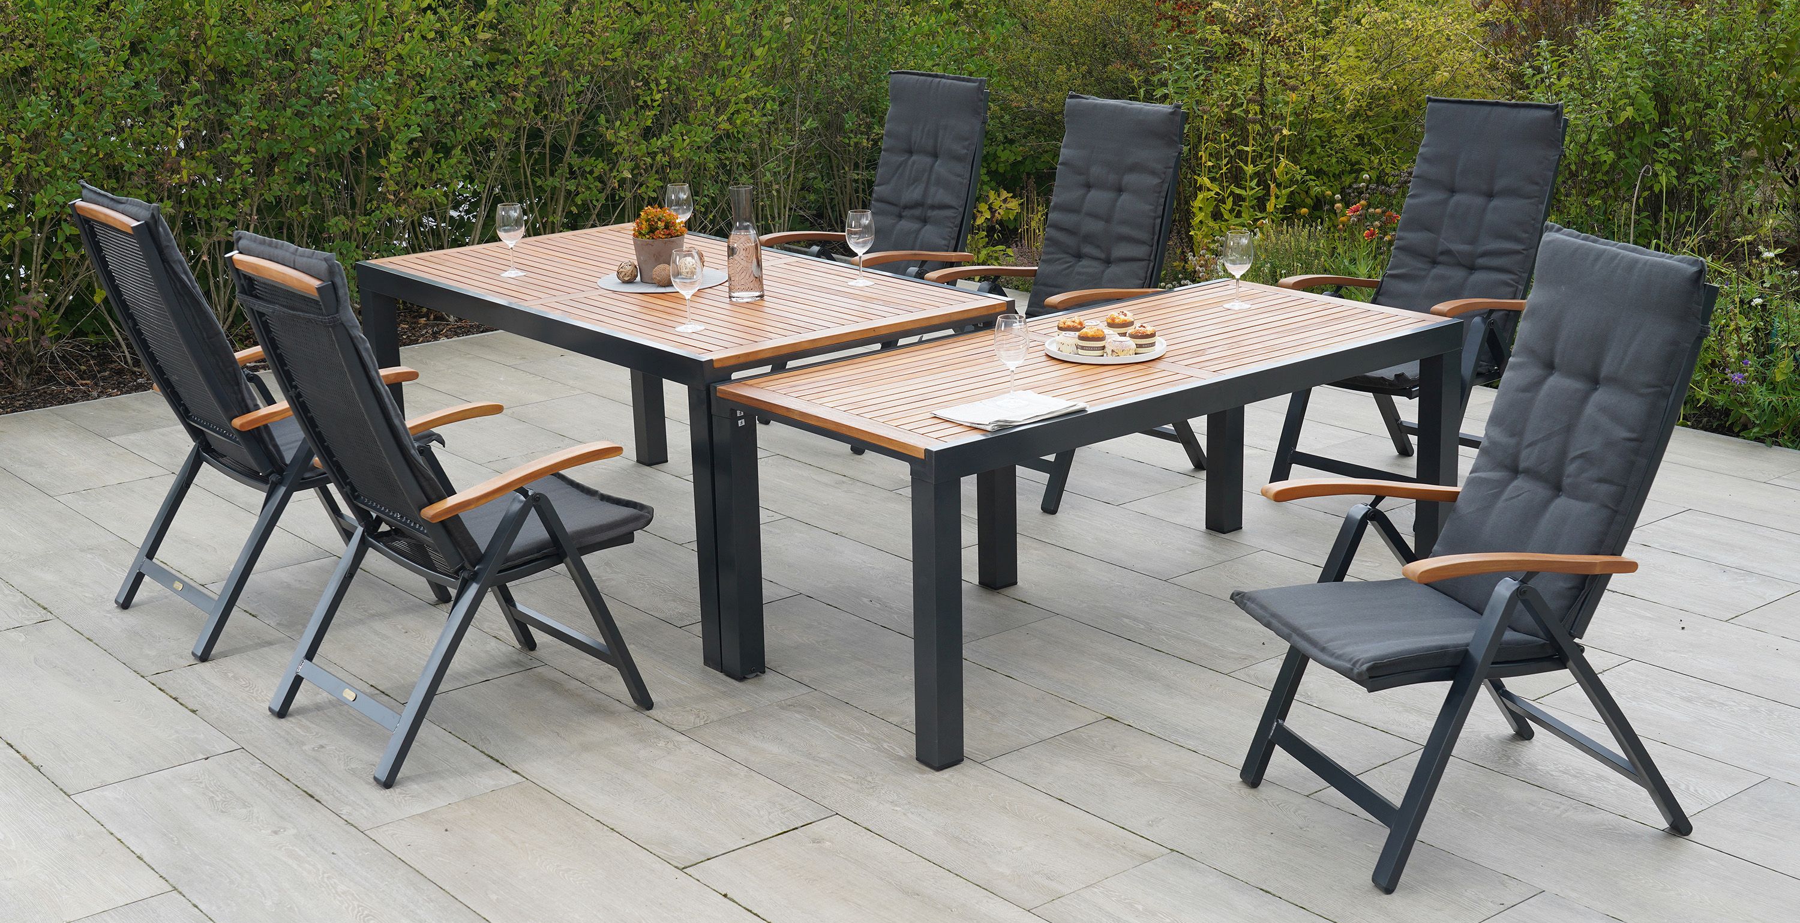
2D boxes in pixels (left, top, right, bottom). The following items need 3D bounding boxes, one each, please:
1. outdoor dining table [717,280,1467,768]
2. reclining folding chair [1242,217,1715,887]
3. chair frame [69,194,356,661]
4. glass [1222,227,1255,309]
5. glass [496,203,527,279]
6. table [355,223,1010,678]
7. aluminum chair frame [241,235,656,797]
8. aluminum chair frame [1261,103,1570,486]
[{"bbox_3d":[0.525,0.079,5.093,1.839,0.726,0.808,-13,20,-38],"label":"outdoor dining table"},{"bbox_3d":[1.120,0.161,3.947,0.747,1.150,0.583,-6,16,-18],"label":"reclining folding chair"},{"bbox_3d":[-1.623,-0.155,5.138,0.730,1.100,0.565,-14,20,-39],"label":"chair frame"},{"bbox_3d":[0.936,-0.531,5.532,0.081,0.206,0.081,-1,15,0],"label":"glass"},{"bbox_3d":[-1.132,-0.644,5.823,0.081,0.201,0.081,-1,15,0],"label":"glass"},{"bbox_3d":[-0.647,-0.129,5.792,1.000,0.785,1.790,-14,20,-38],"label":"table"},{"bbox_3d":[-1.026,0.033,4.561,0.747,1.145,0.583,-13,19,-37],"label":"aluminum chair frame"},{"bbox_3d":[1.599,-0.476,6.223,0.747,1.166,0.583,-13,19,-38],"label":"aluminum chair frame"}]

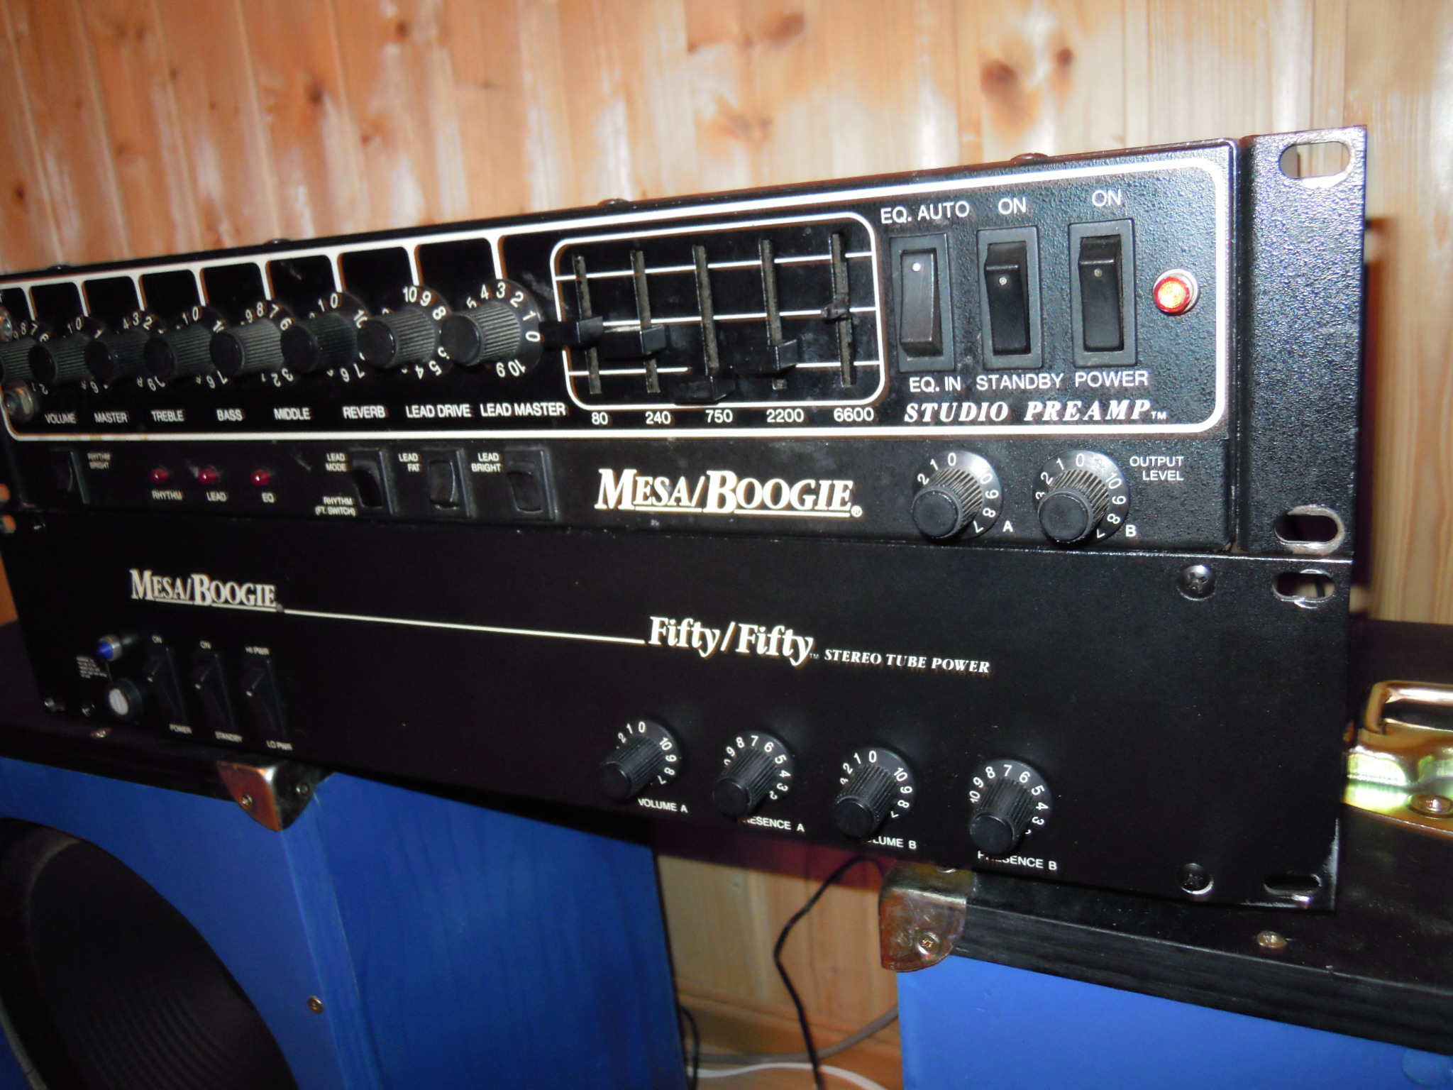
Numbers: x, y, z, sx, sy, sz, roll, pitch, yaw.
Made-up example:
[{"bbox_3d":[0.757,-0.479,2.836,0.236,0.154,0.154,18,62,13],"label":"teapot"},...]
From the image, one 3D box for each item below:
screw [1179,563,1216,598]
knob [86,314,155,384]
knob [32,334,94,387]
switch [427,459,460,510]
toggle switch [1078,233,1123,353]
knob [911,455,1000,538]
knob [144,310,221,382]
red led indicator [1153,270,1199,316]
[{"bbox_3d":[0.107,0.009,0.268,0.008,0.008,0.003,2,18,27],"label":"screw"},{"bbox_3d":[-0.201,-0.063,0.394,0.028,0.028,0.019,2,18,27],"label":"knob"},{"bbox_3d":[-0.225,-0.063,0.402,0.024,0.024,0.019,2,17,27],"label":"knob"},{"bbox_3d":[-0.087,-0.018,0.358,0.009,0.015,0.005,2,18,27],"label":"switch"},{"bbox_3d":[0.081,-0.054,0.254,0.009,0.025,0.007,2,17,27],"label":"toggle switch"},{"bbox_3d":[0.052,-0.010,0.276,0.022,0.022,0.019,2,17,27],"label":"knob"},{"bbox_3d":[-0.175,-0.062,0.381,0.028,0.028,0.019,2,18,27],"label":"knob"},{"bbox_3d":[0.096,-0.054,0.250,0.009,0.009,0.007,2,18,27],"label":"red led indicator"}]

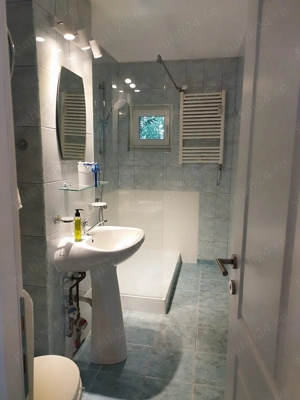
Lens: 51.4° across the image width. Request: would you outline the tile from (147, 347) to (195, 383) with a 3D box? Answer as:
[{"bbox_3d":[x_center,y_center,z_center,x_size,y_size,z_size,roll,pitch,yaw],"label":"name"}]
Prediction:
[{"bbox_3d":[0.148,1.107,2.101,0.305,0.010,0.310,2,10,10],"label":"tile"}]

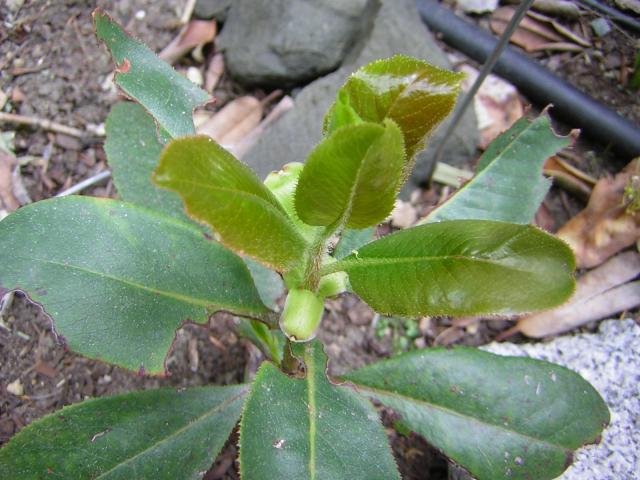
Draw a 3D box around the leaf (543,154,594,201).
[{"bbox_3d":[0.155,-0.038,0.414,0.036,0.010,0.013,39,63,21],"label":"leaf"}]

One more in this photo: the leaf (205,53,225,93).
[{"bbox_3d":[-0.073,-0.115,0.458,0.011,0.005,0.041,4,57,0],"label":"leaf"}]

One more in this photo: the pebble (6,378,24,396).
[{"bbox_3d":[-0.178,0.086,0.390,0.010,0.007,0.009,0,53,0],"label":"pebble"}]

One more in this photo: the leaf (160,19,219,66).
[{"bbox_3d":[-0.095,-0.139,0.471,0.020,0.012,0.051,40,63,21],"label":"leaf"}]

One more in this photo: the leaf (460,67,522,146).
[{"bbox_3d":[0.116,-0.089,0.446,0.040,0.016,0.070,15,57,7],"label":"leaf"}]

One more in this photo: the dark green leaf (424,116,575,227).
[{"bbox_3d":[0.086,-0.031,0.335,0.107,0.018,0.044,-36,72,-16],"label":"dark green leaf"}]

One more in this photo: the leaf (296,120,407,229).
[{"bbox_3d":[0.012,-0.024,0.249,0.036,0.042,0.018,10,18,-2],"label":"leaf"}]

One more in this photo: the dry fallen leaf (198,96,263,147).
[{"bbox_3d":[-0.058,-0.077,0.434,0.029,0.010,0.053,38,63,20],"label":"dry fallen leaf"}]

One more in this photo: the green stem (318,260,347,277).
[{"bbox_3d":[0.005,0.011,0.261,0.011,0.005,0.005,-11,55,15],"label":"green stem"}]

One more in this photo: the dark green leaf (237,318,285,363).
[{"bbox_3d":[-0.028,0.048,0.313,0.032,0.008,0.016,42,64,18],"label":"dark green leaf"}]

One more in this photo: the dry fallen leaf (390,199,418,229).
[{"bbox_3d":[0.050,-0.015,0.399,0.015,0.007,0.022,26,59,14],"label":"dry fallen leaf"}]

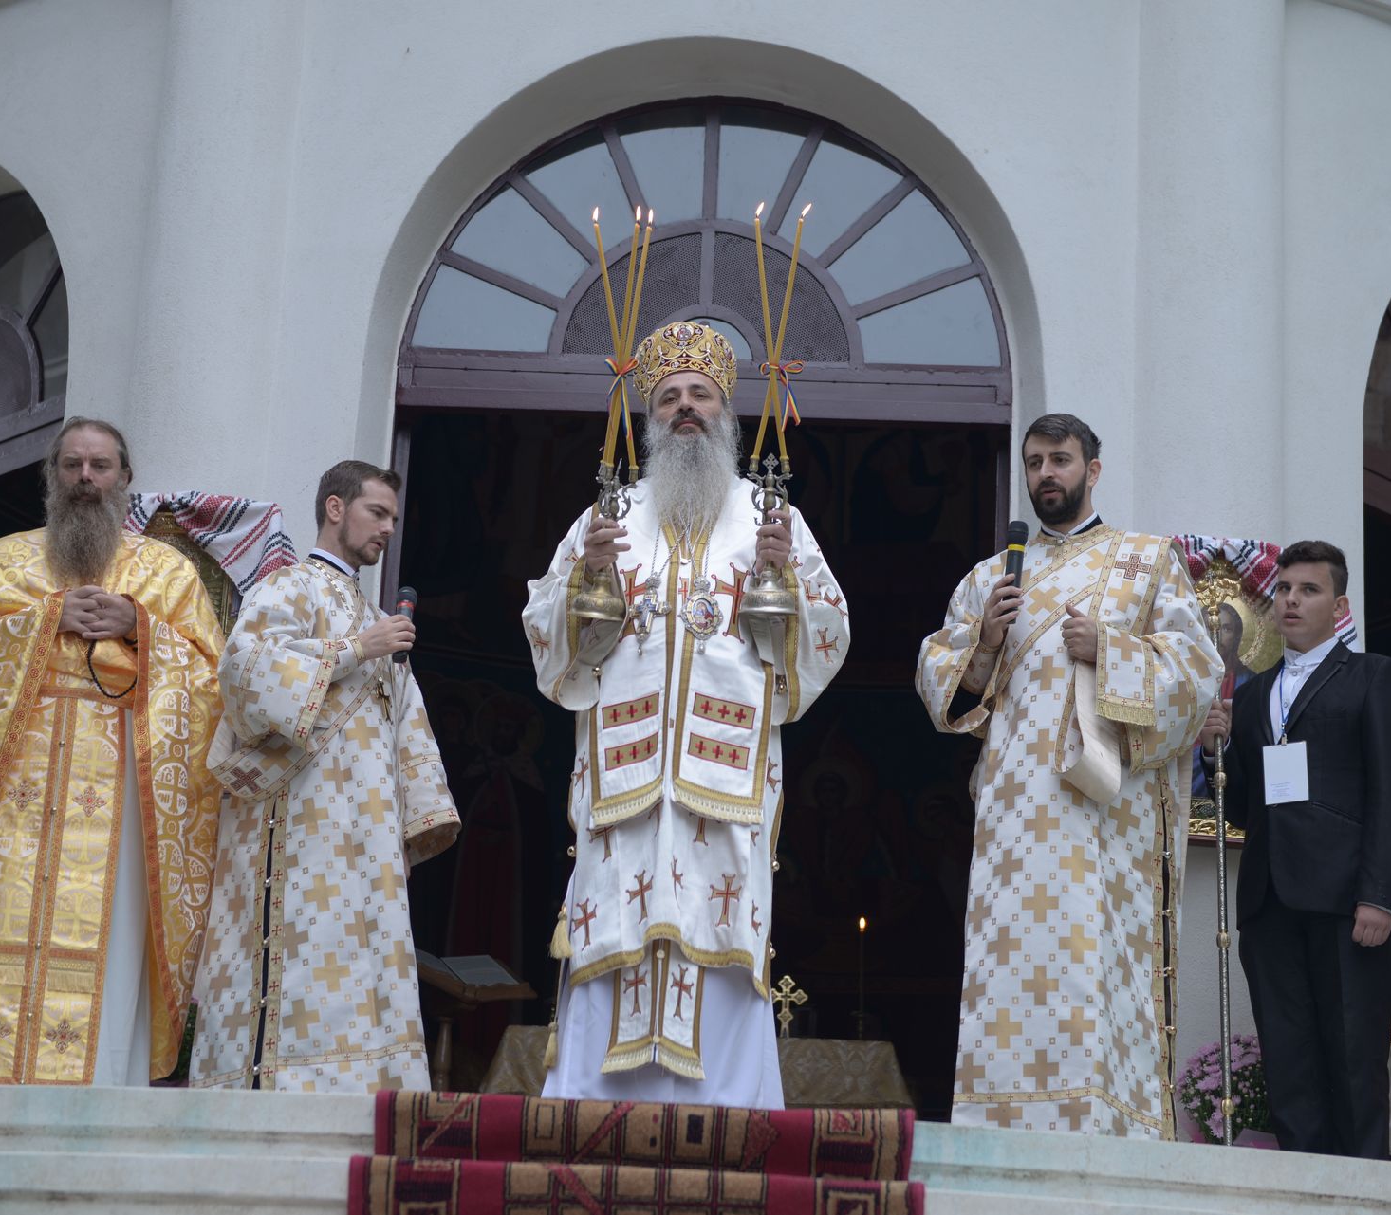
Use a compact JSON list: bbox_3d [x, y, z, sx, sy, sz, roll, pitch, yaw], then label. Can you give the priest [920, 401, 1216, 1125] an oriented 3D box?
[{"bbox_3d":[0.931,0.396,7.874,0.720,1.870,0.520,-11,-21,40],"label":"priest"}]

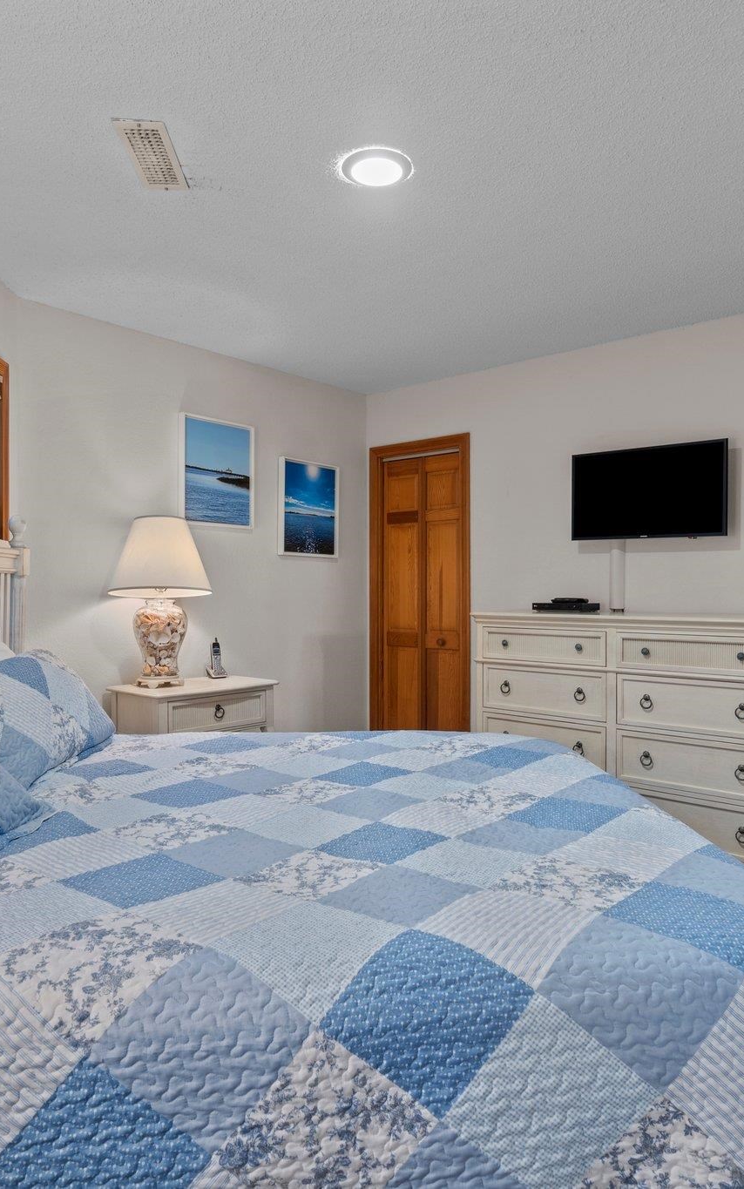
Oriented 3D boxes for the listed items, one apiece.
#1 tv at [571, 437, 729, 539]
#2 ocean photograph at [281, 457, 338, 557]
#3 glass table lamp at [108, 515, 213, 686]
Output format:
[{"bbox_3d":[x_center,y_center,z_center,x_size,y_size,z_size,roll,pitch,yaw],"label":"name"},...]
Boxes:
[{"bbox_3d":[1.296,-0.477,3.506,0.735,0.430,0.065,0,1,40],"label":"tv"},{"bbox_3d":[-0.350,-0.485,4.270,0.030,0.540,0.430,0,1,41],"label":"ocean photograph"},{"bbox_3d":[-0.955,0.033,3.360,0.460,0.760,0.460,0,1,41],"label":"glass table lamp"}]

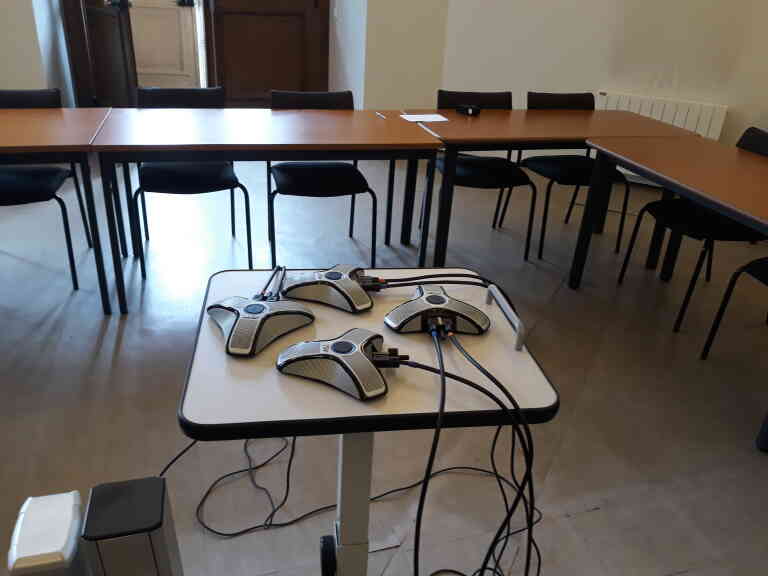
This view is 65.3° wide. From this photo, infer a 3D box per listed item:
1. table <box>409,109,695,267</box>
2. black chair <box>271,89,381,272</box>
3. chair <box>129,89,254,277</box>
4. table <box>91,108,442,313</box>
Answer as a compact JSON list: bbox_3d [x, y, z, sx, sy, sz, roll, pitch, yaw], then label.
[{"bbox_3d":[0.834,-0.519,3.257,1.379,0.746,0.620,-4,28,-15],"label":"table"},{"bbox_3d":[-0.334,-0.552,3.097,0.539,0.811,0.564,-3,28,-14],"label":"black chair"},{"bbox_3d":[-0.968,-0.538,2.987,0.539,0.811,0.564,-3,28,-14],"label":"chair"},{"bbox_3d":[-0.525,-0.401,2.851,1.396,0.746,0.671,-4,28,-15],"label":"table"}]

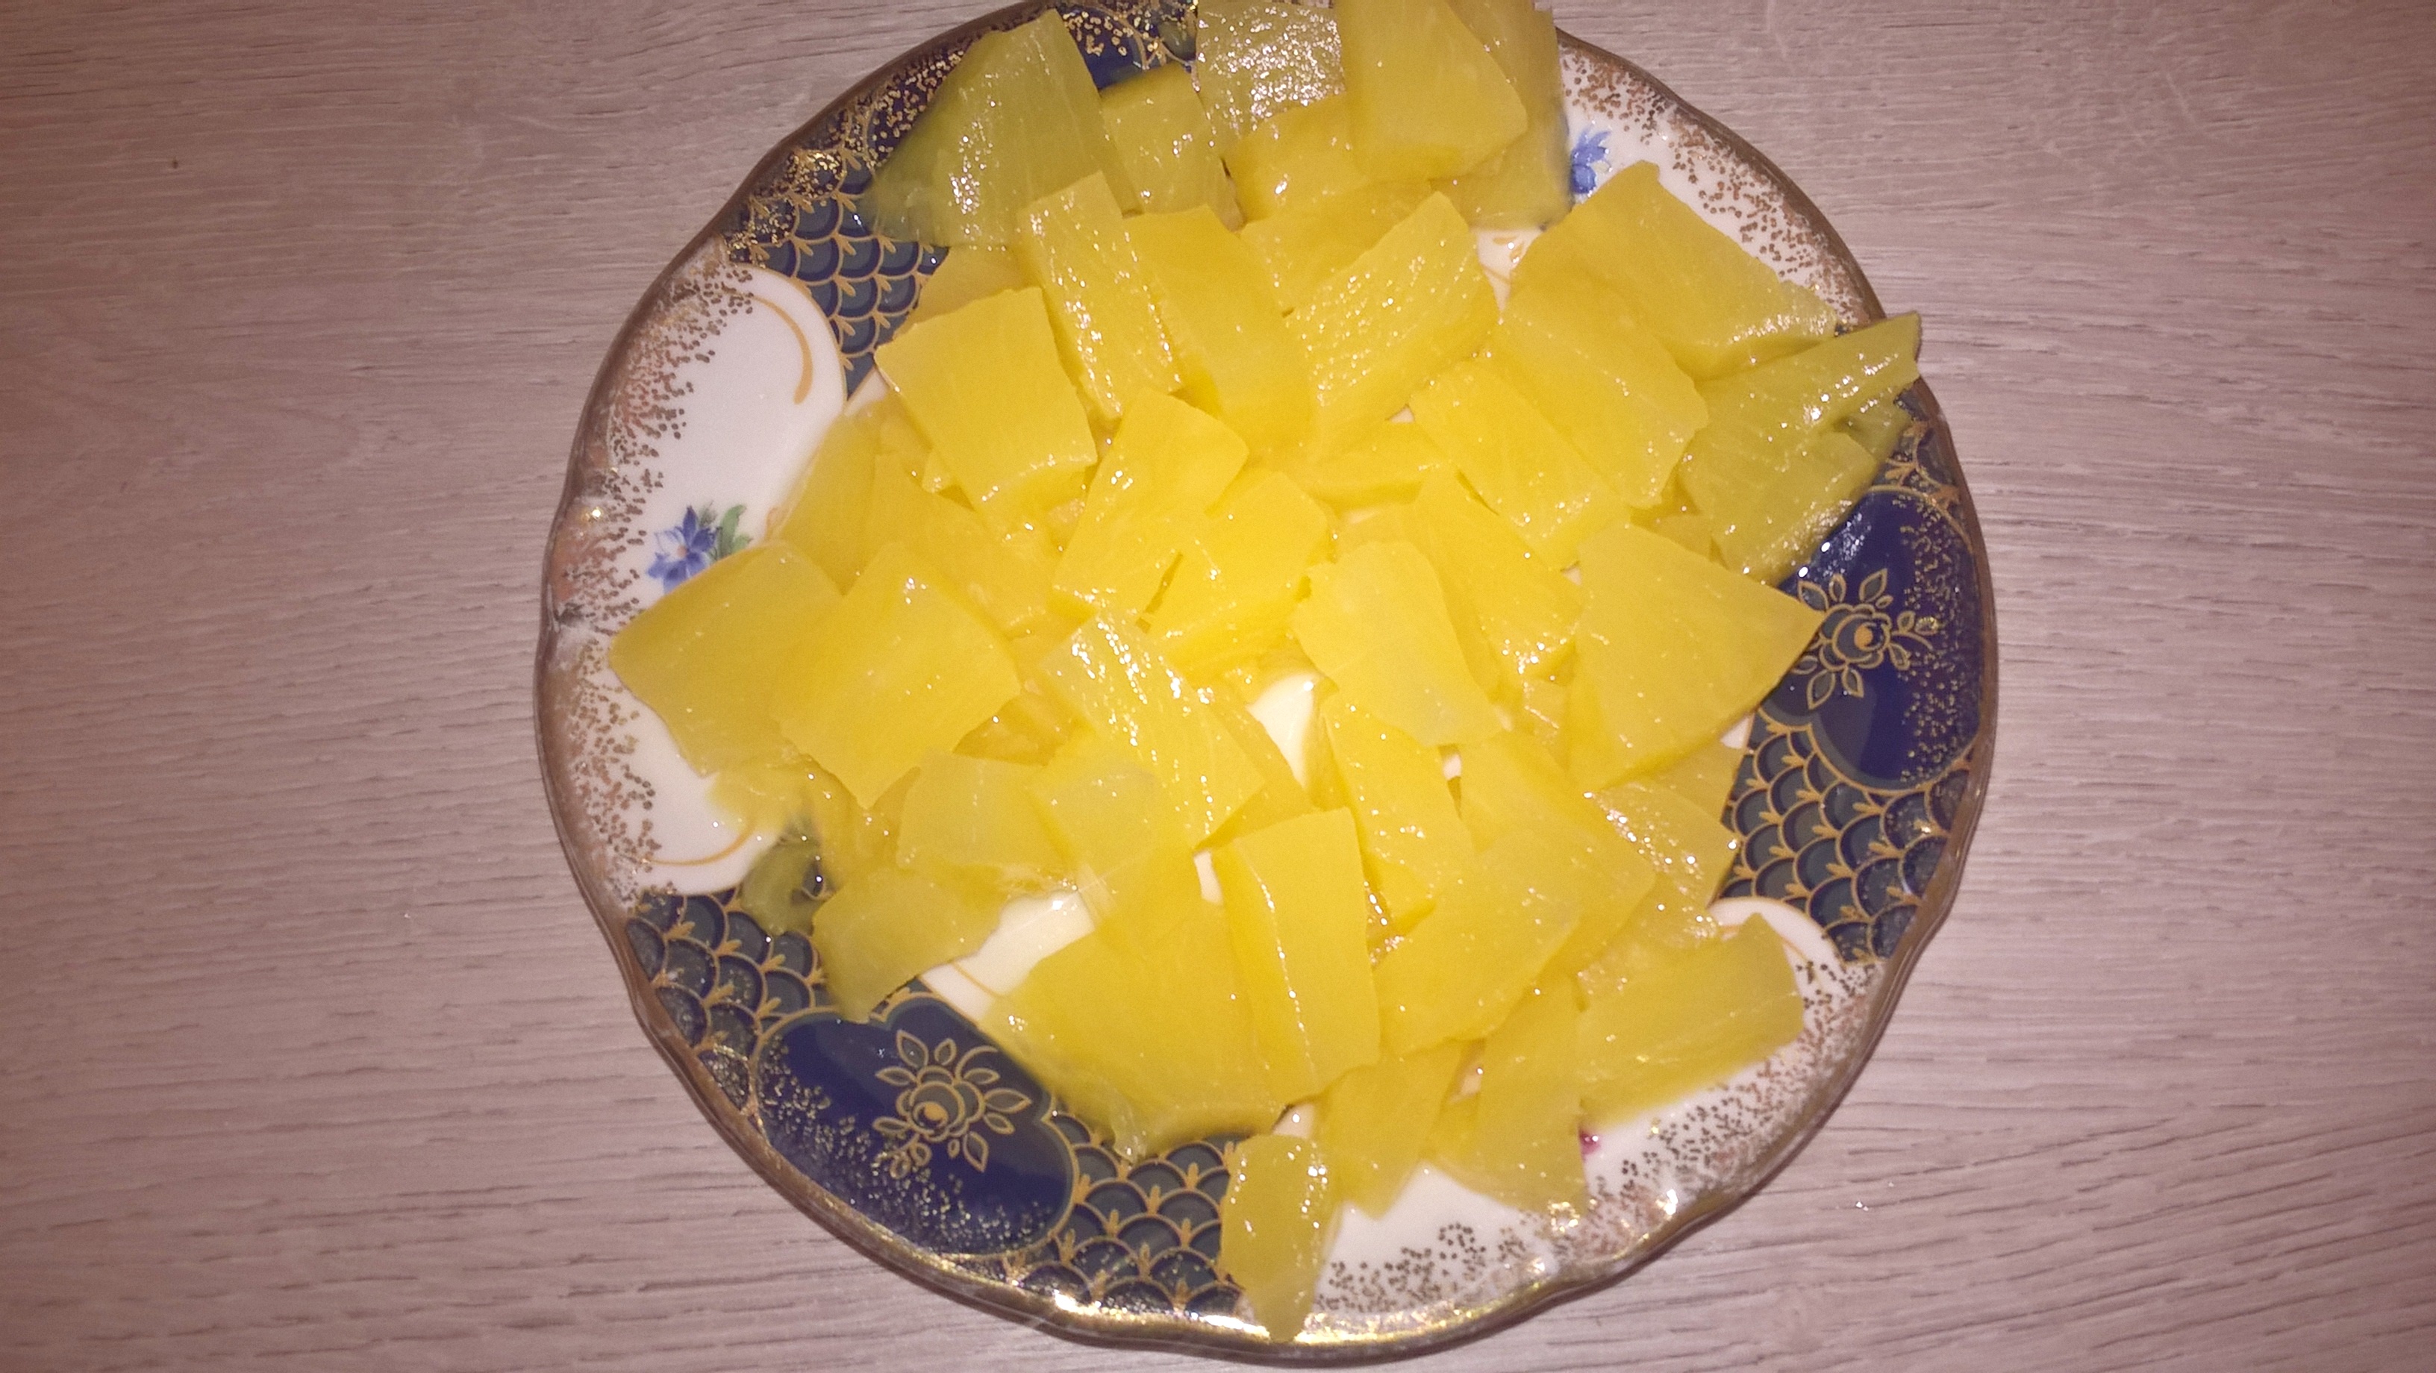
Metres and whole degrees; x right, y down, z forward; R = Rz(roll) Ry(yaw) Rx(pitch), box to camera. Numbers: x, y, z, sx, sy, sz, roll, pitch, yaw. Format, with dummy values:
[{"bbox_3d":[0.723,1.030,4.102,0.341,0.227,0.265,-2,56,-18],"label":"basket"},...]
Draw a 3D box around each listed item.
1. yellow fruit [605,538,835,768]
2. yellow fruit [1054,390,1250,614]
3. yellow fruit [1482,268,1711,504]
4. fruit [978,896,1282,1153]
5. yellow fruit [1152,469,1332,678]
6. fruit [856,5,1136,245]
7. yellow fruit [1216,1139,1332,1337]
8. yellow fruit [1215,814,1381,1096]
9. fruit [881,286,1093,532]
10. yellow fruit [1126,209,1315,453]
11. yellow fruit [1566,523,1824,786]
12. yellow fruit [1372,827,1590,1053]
[{"bbox_3d":[-0.061,-0.003,0.258,0.029,0.012,0.021,-38,82,-15],"label":"yellow fruit"},{"bbox_3d":[-0.008,-0.022,0.262,0.017,0.012,0.029,22,77,6],"label":"yellow fruit"},{"bbox_3d":[0.053,-0.040,0.266,0.016,0.012,0.035,-38,78,-8],"label":"yellow fruit"},{"bbox_3d":[-0.011,0.046,0.246,0.032,0.012,0.029,-17,71,-6],"label":"fruit"},{"bbox_3d":[0.003,-0.012,0.263,0.029,0.013,0.016,-42,79,-9],"label":"yellow fruit"},{"bbox_3d":[-0.033,-0.073,0.274,0.034,0.012,0.034,-20,88,-6],"label":"fruit"},{"bbox_3d":[0.007,0.068,0.239,0.013,0.010,0.023,4,64,3],"label":"yellow fruit"},{"bbox_3d":[0.012,0.035,0.245,0.018,0.014,0.033,-11,76,-2],"label":"yellow fruit"},{"bbox_3d":[-0.030,-0.036,0.269,0.024,0.013,0.028,-22,76,-5],"label":"fruit"},{"bbox_3d":[0.002,-0.047,0.270,0.017,0.013,0.035,-22,76,-5],"label":"yellow fruit"},{"bbox_3d":[0.062,-0.002,0.255,0.031,0.012,0.036,7,76,8],"label":"yellow fruit"},{"bbox_3d":[0.033,0.034,0.247,0.019,0.012,0.033,31,78,8],"label":"yellow fruit"}]

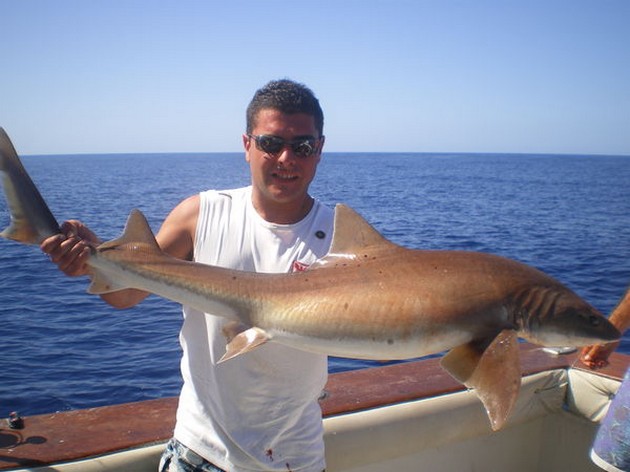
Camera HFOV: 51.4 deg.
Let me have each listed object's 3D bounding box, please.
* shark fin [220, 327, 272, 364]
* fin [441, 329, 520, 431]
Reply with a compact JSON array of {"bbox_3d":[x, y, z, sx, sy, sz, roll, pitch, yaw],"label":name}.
[{"bbox_3d":[-0.119,0.187,1.120,0.090,0.045,0.050,-18,7,2],"label":"shark fin"},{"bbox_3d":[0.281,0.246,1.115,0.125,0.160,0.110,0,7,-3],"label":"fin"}]

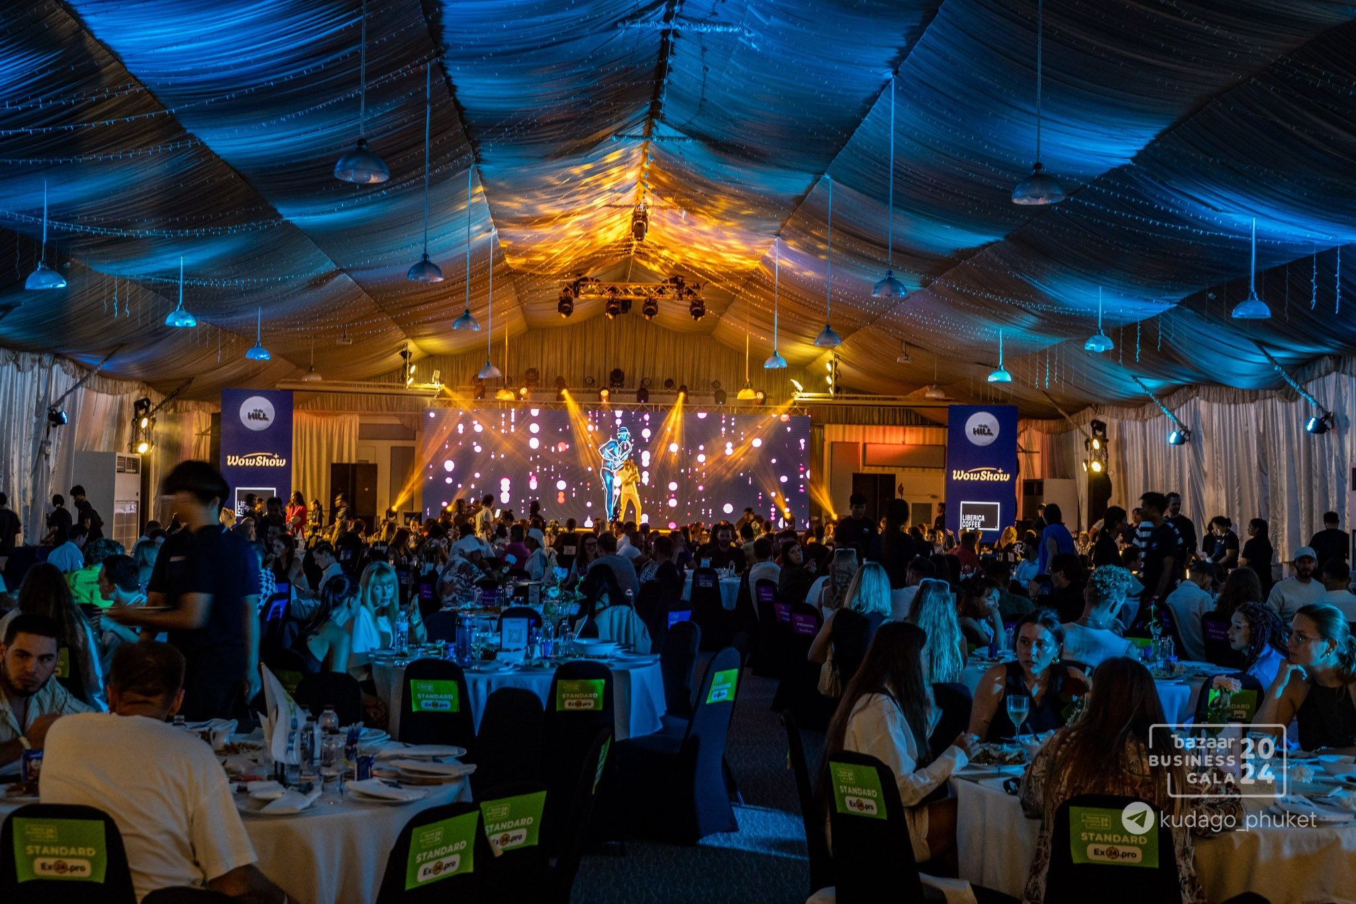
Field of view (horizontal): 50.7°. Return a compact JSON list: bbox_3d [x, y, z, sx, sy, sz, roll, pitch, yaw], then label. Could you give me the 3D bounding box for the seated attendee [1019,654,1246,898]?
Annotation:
[{"bbox_3d":[1.210,1.151,3.870,0.580,1.250,0.750,1,-2,12],"label":"seated attendee"}]

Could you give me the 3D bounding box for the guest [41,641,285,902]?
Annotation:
[{"bbox_3d":[-1.312,1.094,3.559,0.600,1.270,0.800,2,-2,-18],"label":"guest"}]

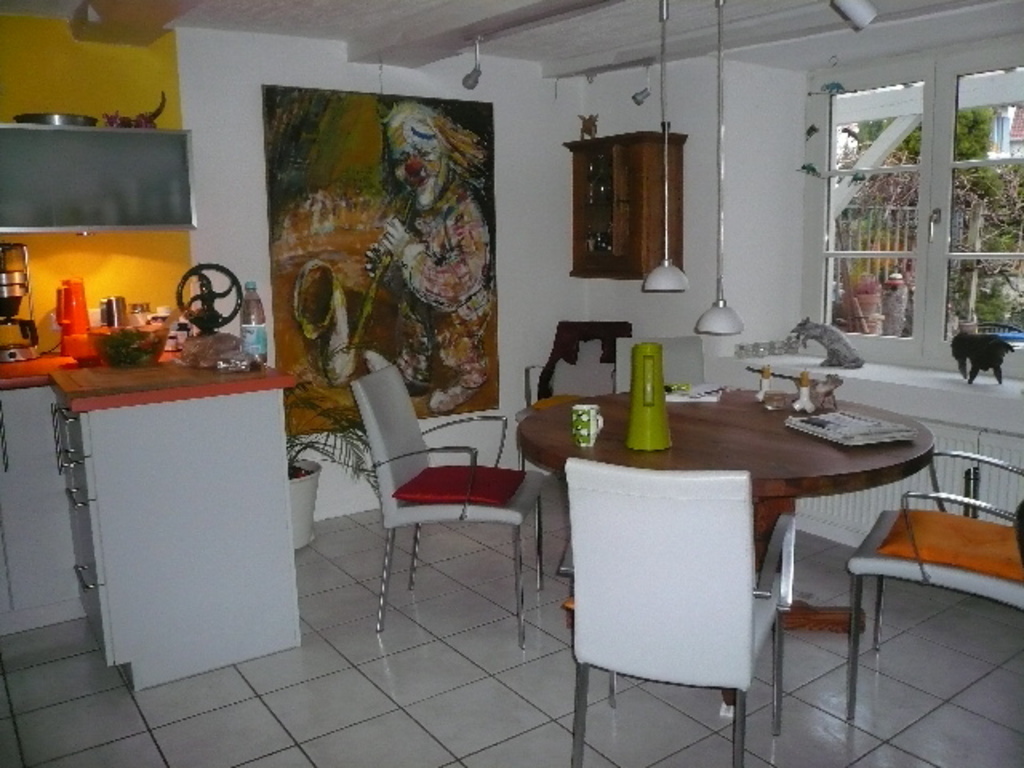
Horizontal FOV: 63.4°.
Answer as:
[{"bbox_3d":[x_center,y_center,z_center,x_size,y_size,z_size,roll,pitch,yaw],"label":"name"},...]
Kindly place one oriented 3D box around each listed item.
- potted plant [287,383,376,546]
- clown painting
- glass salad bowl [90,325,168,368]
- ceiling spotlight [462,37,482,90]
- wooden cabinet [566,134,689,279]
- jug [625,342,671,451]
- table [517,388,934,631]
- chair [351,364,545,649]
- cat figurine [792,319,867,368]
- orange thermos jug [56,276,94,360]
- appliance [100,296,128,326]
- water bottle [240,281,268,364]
[{"bbox_3d":[-1.002,0.364,3.744,0.646,0.747,0.535,-7,11,-35],"label":"potted plant"},{"bbox_3d":[-0.573,-0.582,4.032,1.200,1.580,0.030,-7,11,-34],"label":"clown painting"},{"bbox_3d":[-1.335,-0.132,2.883,0.255,0.132,0.255,-7,11,-35],"label":"glass salad bowl"},{"bbox_3d":[-0.164,-1.354,3.508,0.095,0.212,0.075,6,11,38],"label":"ceiling spotlight"},{"bbox_3d":[0.571,-0.893,4.219,0.299,0.692,0.598,-7,11,-34],"label":"wooden cabinet"},{"bbox_3d":[0.370,0.030,2.238,0.124,0.288,0.142,0,9,9],"label":"jug"},{"bbox_3d":[0.634,0.477,2.603,1.250,0.720,1.250,-7,11,-34],"label":"table"},{"bbox_3d":[-0.199,0.397,2.950,0.589,0.891,0.523,0,9,11],"label":"chair"},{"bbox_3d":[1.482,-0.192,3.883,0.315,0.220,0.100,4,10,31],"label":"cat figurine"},{"bbox_3d":[-1.693,-0.257,3.224,0.140,0.298,0.128,-8,11,-37],"label":"orange thermos jug"},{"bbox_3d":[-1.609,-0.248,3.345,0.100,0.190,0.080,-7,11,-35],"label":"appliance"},{"bbox_3d":[-0.867,-0.199,2.777,0.085,0.288,0.085,-4,9,-17],"label":"water bottle"}]

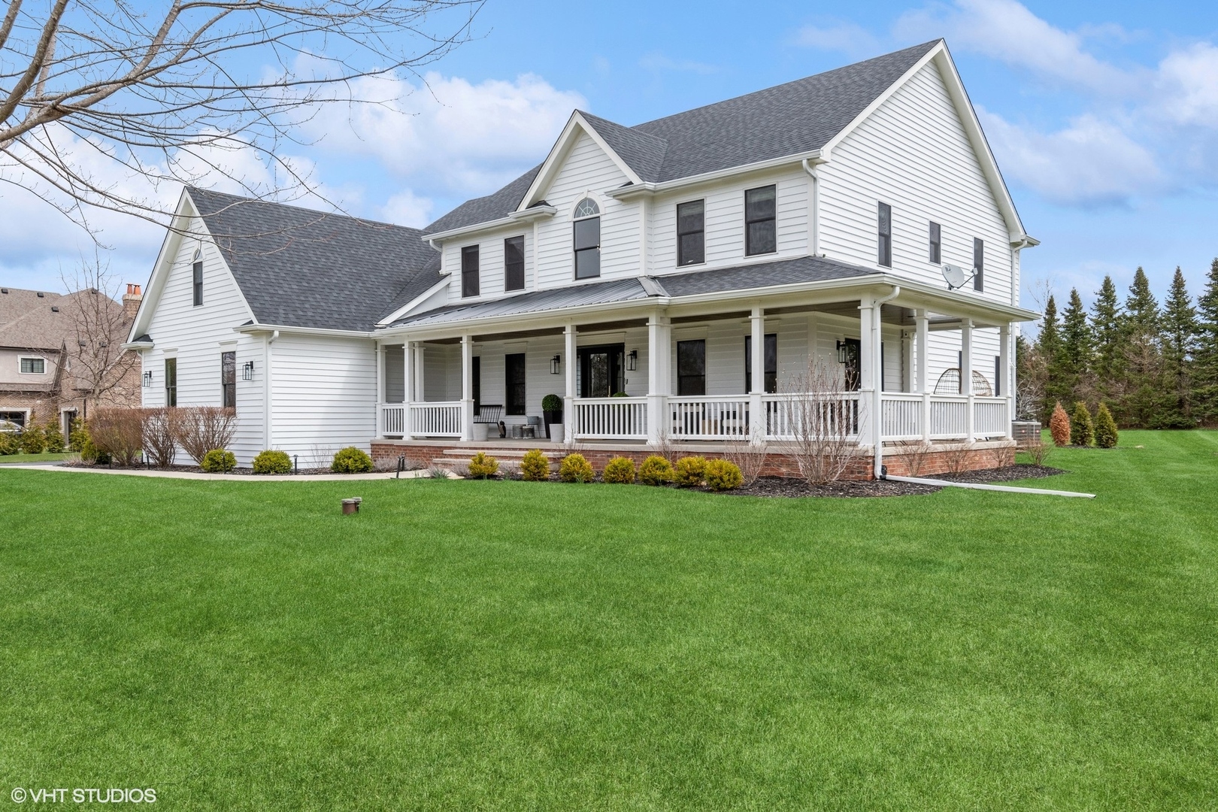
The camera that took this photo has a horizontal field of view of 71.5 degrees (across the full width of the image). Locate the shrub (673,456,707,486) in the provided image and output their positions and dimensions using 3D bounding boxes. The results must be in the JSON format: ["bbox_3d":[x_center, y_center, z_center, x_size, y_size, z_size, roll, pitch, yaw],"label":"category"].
[{"bbox_3d":[1.367,1.083,14.050,0.600,0.522,0.600,0,-1,0],"label":"shrub"}]

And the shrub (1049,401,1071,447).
[{"bbox_3d":[16.142,0.648,30.300,0.680,1.630,0.680,0,-1,0],"label":"shrub"}]

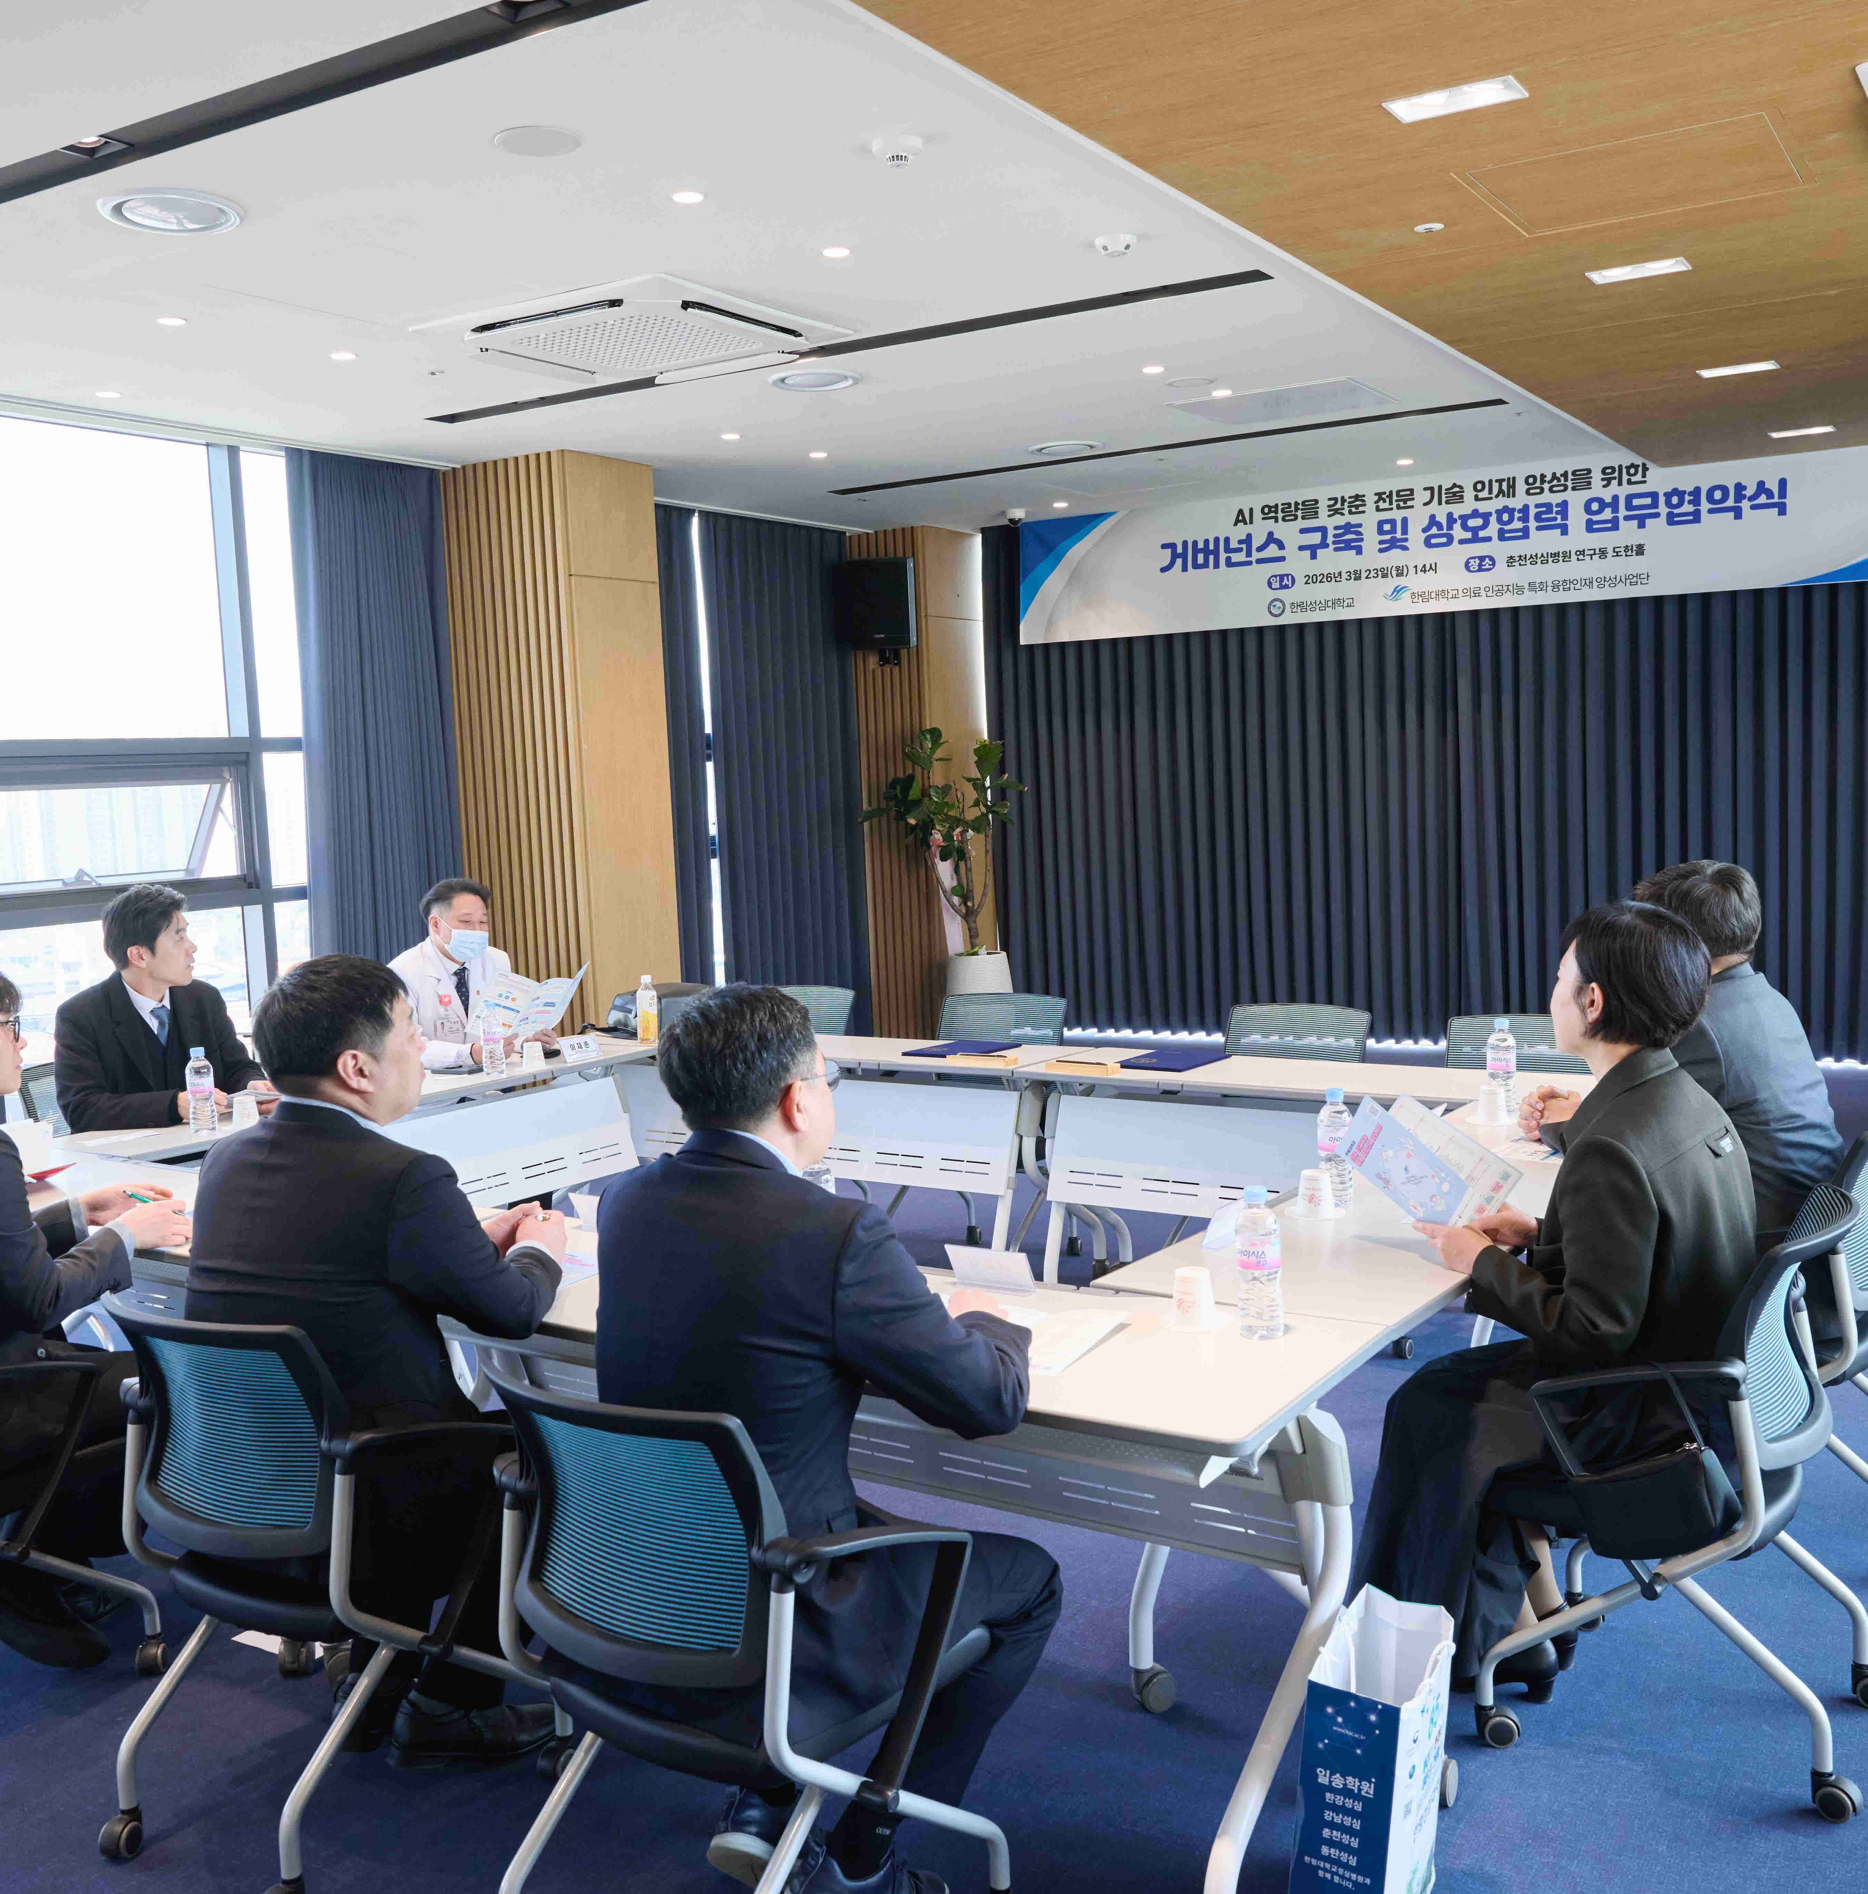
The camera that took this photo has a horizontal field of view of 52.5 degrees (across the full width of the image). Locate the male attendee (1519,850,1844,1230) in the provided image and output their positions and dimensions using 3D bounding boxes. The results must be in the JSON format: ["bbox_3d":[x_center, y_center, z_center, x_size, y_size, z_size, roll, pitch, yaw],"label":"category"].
[{"bbox_3d":[1.436,0.491,3.748,0.750,1.310,0.520,1,7,33],"label":"male attendee"}]

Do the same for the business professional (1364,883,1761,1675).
[{"bbox_3d":[0.996,0.586,3.054,0.680,1.290,0.480,2,7,38],"label":"business professional"}]

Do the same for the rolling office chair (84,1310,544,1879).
[{"bbox_3d":[-0.948,0.914,2.869,0.590,0.840,0.560,1,7,34],"label":"rolling office chair"}]

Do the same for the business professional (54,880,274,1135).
[{"bbox_3d":[-1.977,0.491,5.133,0.750,1.290,0.560,1,7,31],"label":"business professional"}]

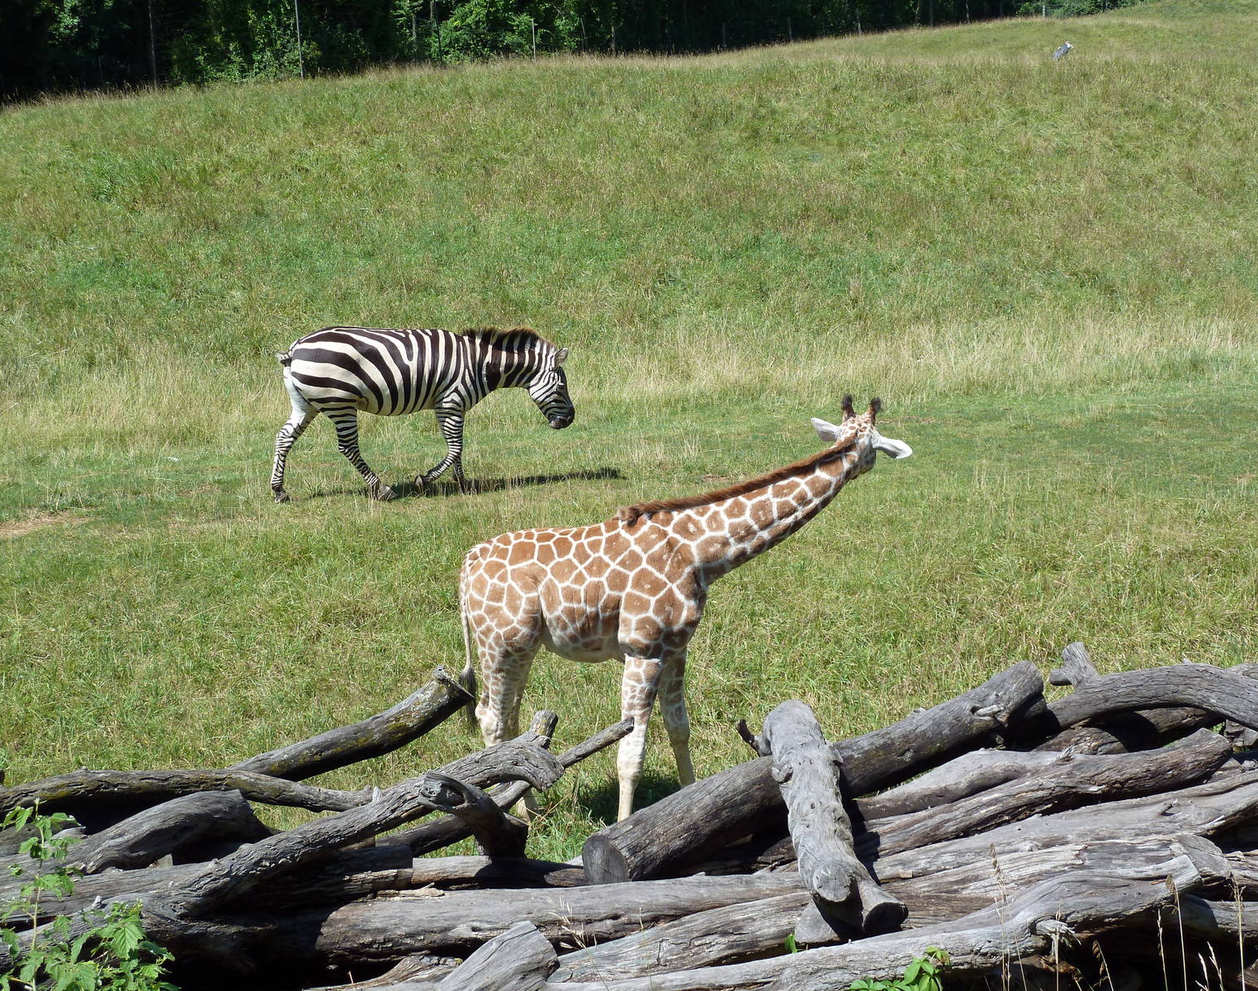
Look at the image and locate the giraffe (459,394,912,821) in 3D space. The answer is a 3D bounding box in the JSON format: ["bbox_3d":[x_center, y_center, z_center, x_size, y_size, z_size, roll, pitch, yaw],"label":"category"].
[{"bbox_3d":[0.204,0.587,7.171,1.884,1.996,0.500,-1,11,9],"label":"giraffe"}]

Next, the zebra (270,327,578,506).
[{"bbox_3d":[-1.614,-0.658,13.028,2.367,1.343,0.500,-3,11,-4],"label":"zebra"}]

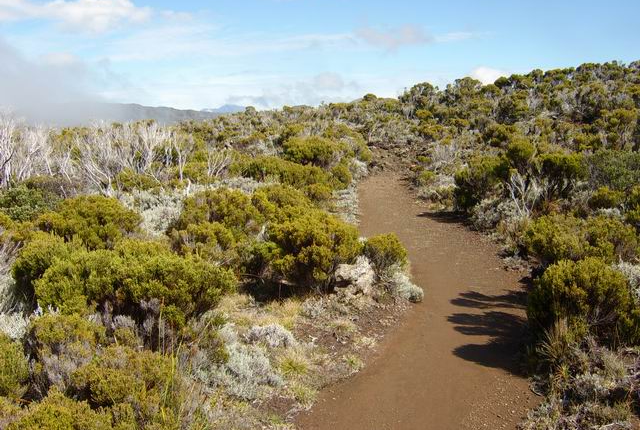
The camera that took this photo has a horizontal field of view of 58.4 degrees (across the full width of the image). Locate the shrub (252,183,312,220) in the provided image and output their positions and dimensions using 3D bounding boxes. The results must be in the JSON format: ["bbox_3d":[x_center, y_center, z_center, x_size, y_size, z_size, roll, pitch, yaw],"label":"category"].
[{"bbox_3d":[-0.567,-0.184,8.441,0.906,0.566,0.824,0,10,0],"label":"shrub"}]

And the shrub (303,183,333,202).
[{"bbox_3d":[-0.048,-0.413,11.000,0.570,0.390,0.520,0,10,0],"label":"shrub"}]

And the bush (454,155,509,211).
[{"bbox_3d":[3.075,-0.581,10.912,1.029,1.050,0.978,0,10,0],"label":"bush"}]

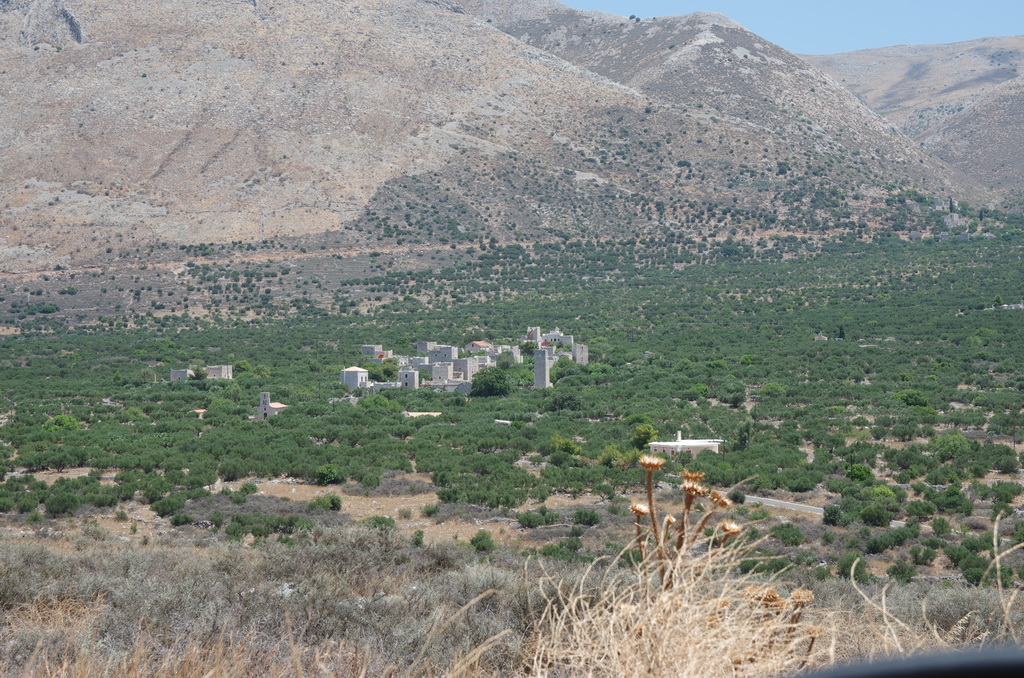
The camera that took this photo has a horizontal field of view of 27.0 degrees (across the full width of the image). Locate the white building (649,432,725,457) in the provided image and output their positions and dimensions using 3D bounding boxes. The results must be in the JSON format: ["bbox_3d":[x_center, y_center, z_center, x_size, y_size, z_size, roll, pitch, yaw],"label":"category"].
[{"bbox_3d":[41.361,25.553,506.000,16.300,7.000,9.000,0,1,12],"label":"white building"}]

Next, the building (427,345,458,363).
[{"bbox_3d":[-26.611,6.628,830.000,9.600,8.188,7.000,0,1,18],"label":"building"}]

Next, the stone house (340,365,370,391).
[{"bbox_3d":[-61.589,15.750,834.000,8.200,9.700,8.000,0,1,26],"label":"stone house"}]

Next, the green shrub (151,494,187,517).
[{"bbox_3d":[-52.444,25.420,325.000,5.496,3.359,4.672,0,1,0],"label":"green shrub"}]

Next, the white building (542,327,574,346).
[{"bbox_3d":[21.375,-0.799,1000.000,14.000,8.800,8.000,0,1,7],"label":"white building"}]

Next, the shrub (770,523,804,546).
[{"bbox_3d":[37.273,26.450,288.000,4.600,3.247,3.910,0,1,0],"label":"shrub"}]

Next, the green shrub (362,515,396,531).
[{"bbox_3d":[-18.985,26.399,305.000,4.872,2.507,4.141,0,1,0],"label":"green shrub"}]

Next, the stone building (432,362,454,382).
[{"bbox_3d":[-25.030,12.196,775.000,5.800,7.281,5.800,0,1,18],"label":"stone building"}]

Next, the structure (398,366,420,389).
[{"bbox_3d":[-41.073,15.548,853.000,6.400,8.800,6.400,0,1,12],"label":"structure"}]

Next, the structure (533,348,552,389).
[{"bbox_3d":[12.127,12.087,852.000,5.000,15.400,5.000,0,1,19],"label":"structure"}]

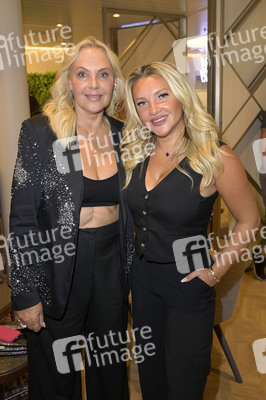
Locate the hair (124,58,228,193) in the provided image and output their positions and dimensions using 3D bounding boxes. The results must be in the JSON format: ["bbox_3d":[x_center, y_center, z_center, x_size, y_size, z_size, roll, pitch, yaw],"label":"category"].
[{"bbox_3d":[0.132,-0.226,1.100,0.300,0.380,0.250,-9,11,13],"label":"hair"}]

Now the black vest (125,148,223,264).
[{"bbox_3d":[0.139,0.008,1.160,0.340,0.400,0.250,4,11,27],"label":"black vest"}]

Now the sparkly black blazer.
[{"bbox_3d":[-0.208,0.051,1.210,0.450,0.700,0.300,-5,11,-19],"label":"sparkly black blazer"}]

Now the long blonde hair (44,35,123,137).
[{"bbox_3d":[-0.159,-0.360,1.140,0.260,0.330,0.250,-2,10,-6],"label":"long blonde hair"}]

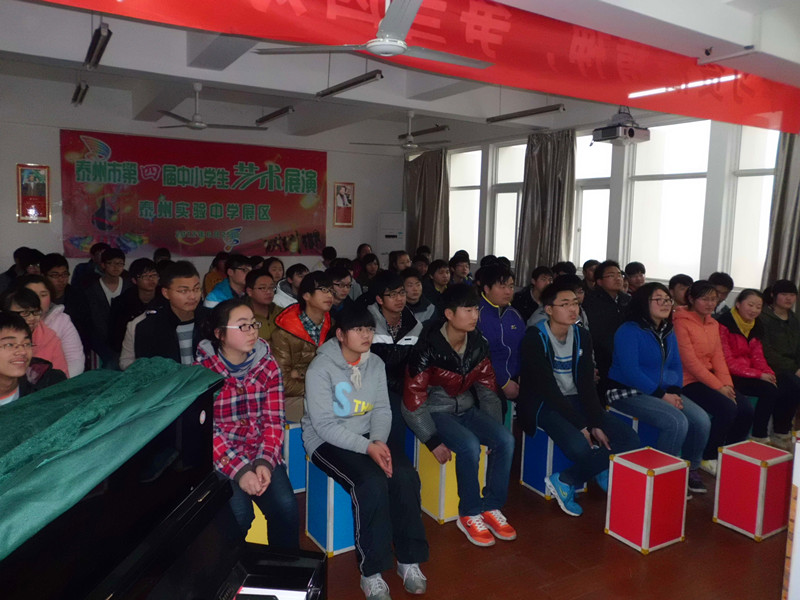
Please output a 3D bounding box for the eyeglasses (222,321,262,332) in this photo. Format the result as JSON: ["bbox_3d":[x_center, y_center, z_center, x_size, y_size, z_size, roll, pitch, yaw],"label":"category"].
[{"bbox_3d":[-0.744,0.128,2.838,0.140,0.045,0.140,7,9,37],"label":"eyeglasses"}]

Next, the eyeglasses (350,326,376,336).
[{"bbox_3d":[-0.211,0.139,2.825,0.140,0.045,0.140,-3,7,-38],"label":"eyeglasses"}]

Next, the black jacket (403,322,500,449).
[{"bbox_3d":[0.271,0.446,3.100,0.450,0.600,0.360,-2,7,-32],"label":"black jacket"}]

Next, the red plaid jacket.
[{"bbox_3d":[-0.747,0.541,2.870,0.450,0.660,0.380,-3,8,-31],"label":"red plaid jacket"}]

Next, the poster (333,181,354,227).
[{"bbox_3d":[-0.983,-1.682,10.658,0.400,0.780,0.030,-3,8,-31],"label":"poster"}]

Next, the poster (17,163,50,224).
[{"bbox_3d":[-5.008,-1.447,8.226,0.390,0.790,0.030,-3,8,-31],"label":"poster"}]

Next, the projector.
[{"bbox_3d":[1.753,-1.274,4.741,0.330,0.097,0.272,-2,6,-27],"label":"projector"}]

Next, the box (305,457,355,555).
[{"bbox_3d":[-0.265,0.960,2.920,0.294,0.398,0.238,-3,7,-36],"label":"box"}]

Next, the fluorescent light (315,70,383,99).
[{"bbox_3d":[-0.499,-2.024,5.673,0.110,0.090,1.250,-3,8,-31],"label":"fluorescent light"}]

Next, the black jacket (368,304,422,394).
[{"bbox_3d":[-0.047,0.324,3.995,0.500,0.600,0.380,-2,8,-23],"label":"black jacket"}]

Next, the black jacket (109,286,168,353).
[{"bbox_3d":[-1.751,0.225,4.150,0.470,0.610,0.340,-4,8,-42],"label":"black jacket"}]

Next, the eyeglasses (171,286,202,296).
[{"bbox_3d":[-1.116,-0.048,3.062,0.140,0.045,0.140,6,7,37],"label":"eyeglasses"}]

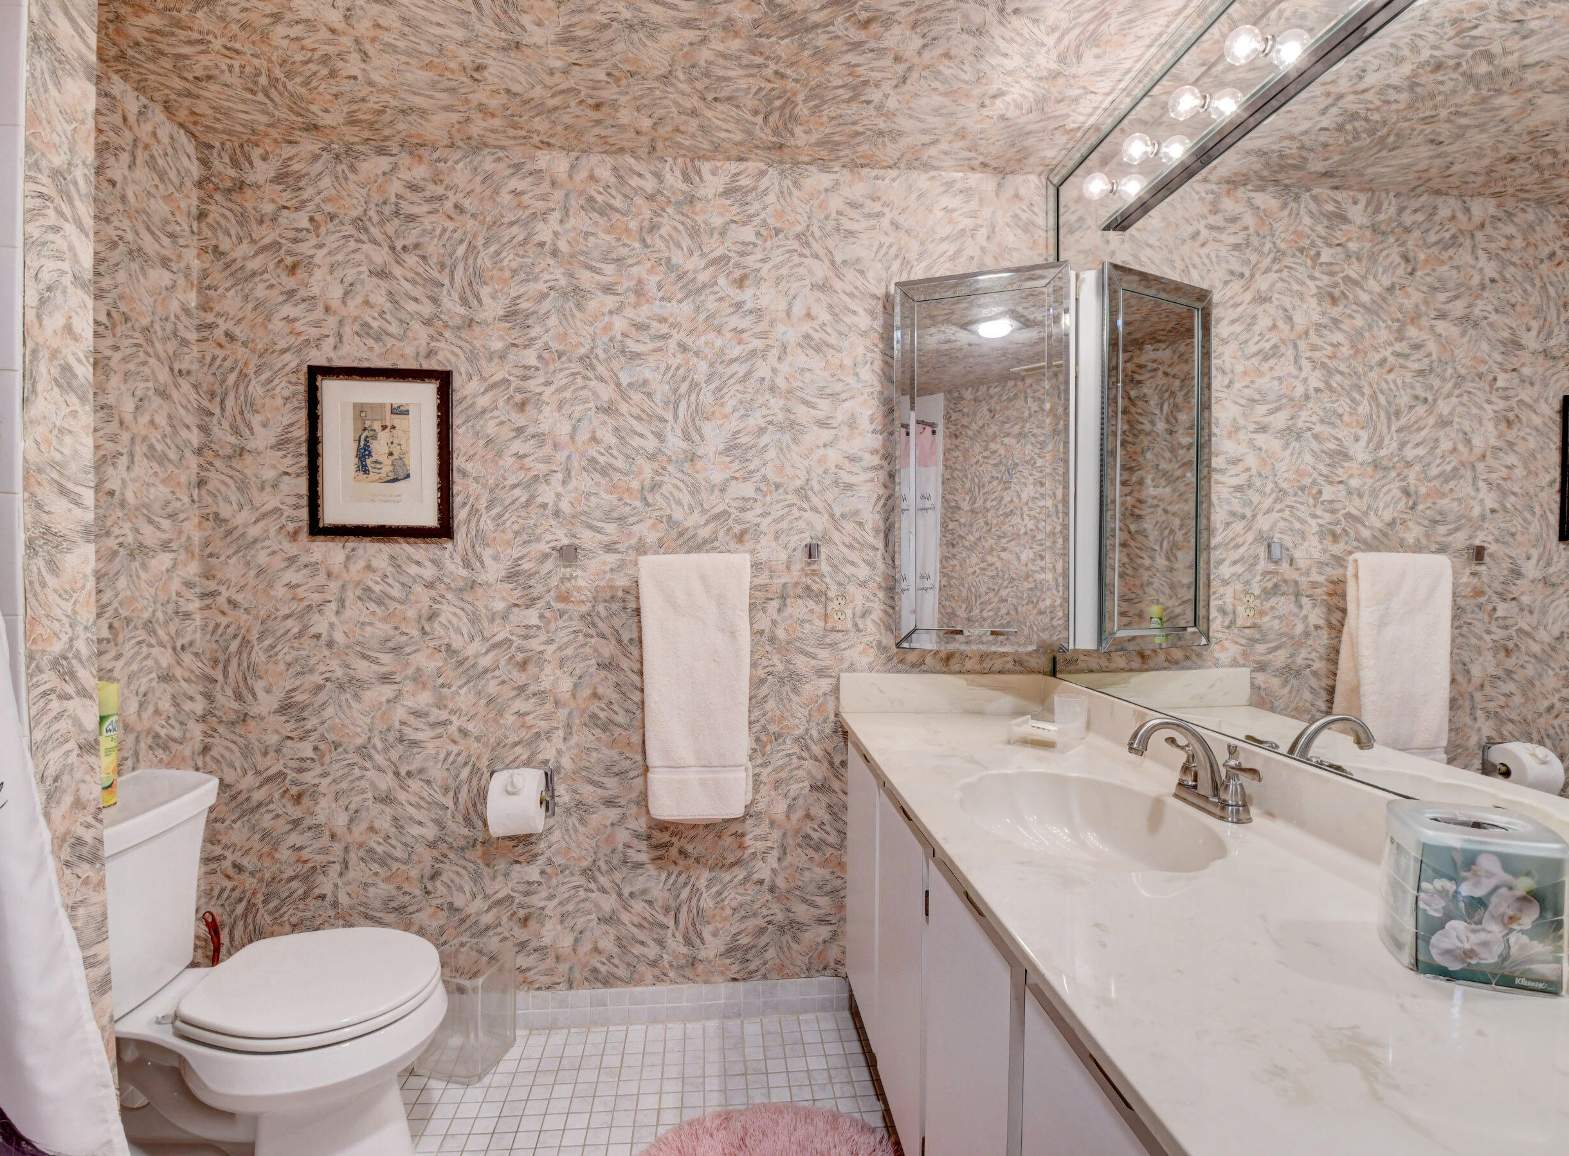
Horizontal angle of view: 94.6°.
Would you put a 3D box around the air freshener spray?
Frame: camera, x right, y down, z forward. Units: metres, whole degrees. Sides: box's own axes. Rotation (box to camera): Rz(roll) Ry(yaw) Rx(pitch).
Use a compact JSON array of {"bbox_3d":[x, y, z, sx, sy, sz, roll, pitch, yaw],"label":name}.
[{"bbox_3d":[-1.305,0.314,1.374,0.053,0.234,0.053,0,1,-18],"label":"air freshener spray"}]

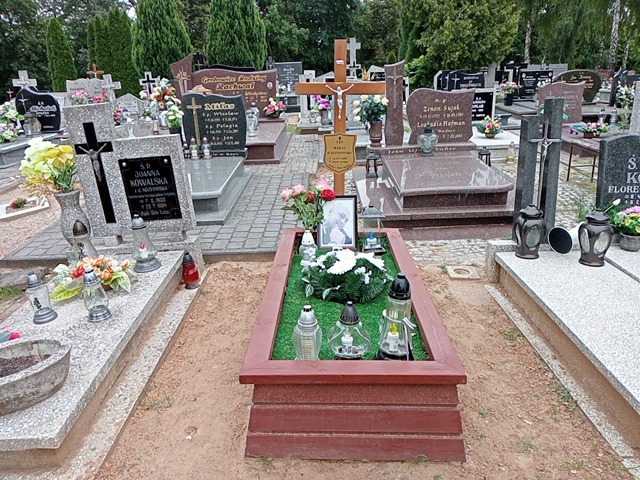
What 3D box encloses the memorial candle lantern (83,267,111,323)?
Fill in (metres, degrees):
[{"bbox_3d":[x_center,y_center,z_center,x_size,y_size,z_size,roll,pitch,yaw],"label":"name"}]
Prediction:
[{"bbox_3d":[-1.228,0.289,2.812,0.130,0.285,0.130,-6,20,0],"label":"memorial candle lantern"}]

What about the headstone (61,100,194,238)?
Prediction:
[{"bbox_3d":[-1.423,-0.536,3.968,0.820,0.987,0.090,-5,18,1],"label":"headstone"}]

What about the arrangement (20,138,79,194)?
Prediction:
[{"bbox_3d":[-1.684,-0.461,3.200,0.320,0.345,0.310,-4,18,-10],"label":"arrangement"}]

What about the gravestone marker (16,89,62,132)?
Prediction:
[{"bbox_3d":[-3.983,-1.840,7.300,0.600,0.630,0.130,-1,17,0],"label":"gravestone marker"}]

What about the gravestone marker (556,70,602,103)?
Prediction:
[{"bbox_3d":[5.422,-3.176,10.794,0.958,0.693,0.100,-3,18,0],"label":"gravestone marker"}]

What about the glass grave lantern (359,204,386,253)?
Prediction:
[{"bbox_3d":[0.382,-0.083,3.680,0.175,0.325,0.175,-1,18,0],"label":"glass grave lantern"}]

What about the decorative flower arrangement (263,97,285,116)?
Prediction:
[{"bbox_3d":[-0.722,-2.140,8.300,0.380,0.360,0.340,-1,17,0],"label":"decorative flower arrangement"}]

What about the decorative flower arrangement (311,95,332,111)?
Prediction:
[{"bbox_3d":[0.027,-2.429,9.200,0.380,0.310,0.330,-1,17,0],"label":"decorative flower arrangement"}]

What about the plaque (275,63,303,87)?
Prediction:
[{"bbox_3d":[-0.871,-4.375,14.072,0.760,0.837,0.100,-3,18,0],"label":"plaque"}]

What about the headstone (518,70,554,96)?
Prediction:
[{"bbox_3d":[4.256,-3.070,10.200,0.670,0.530,0.130,-1,17,0],"label":"headstone"}]

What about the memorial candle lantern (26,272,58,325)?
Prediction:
[{"bbox_3d":[-1.535,0.306,2.827,0.137,0.273,0.137,-7,18,1],"label":"memorial candle lantern"}]

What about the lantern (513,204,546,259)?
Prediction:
[{"bbox_3d":[1.368,-0.056,3.380,0.200,0.330,0.200,-1,17,0],"label":"lantern"}]

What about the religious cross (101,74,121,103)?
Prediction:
[{"bbox_3d":[-4.321,-3.059,10.880,0.430,0.783,0.110,-6,18,1],"label":"religious cross"}]

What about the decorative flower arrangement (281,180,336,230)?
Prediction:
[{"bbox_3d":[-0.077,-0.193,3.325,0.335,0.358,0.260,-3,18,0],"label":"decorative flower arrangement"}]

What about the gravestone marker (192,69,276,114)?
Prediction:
[{"bbox_3d":[-1.688,-2.858,10.100,1.660,0.920,0.140,-1,18,2],"label":"gravestone marker"}]

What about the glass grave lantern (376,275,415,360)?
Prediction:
[{"bbox_3d":[0.338,0.330,2.270,0.170,0.390,0.170,-1,18,0],"label":"glass grave lantern"}]

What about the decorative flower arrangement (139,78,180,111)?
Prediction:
[{"bbox_3d":[-2.534,-2.305,8.200,0.600,0.500,0.480,-1,18,0],"label":"decorative flower arrangement"}]

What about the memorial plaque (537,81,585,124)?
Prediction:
[{"bbox_3d":[3.599,-2.038,7.700,0.660,0.610,0.130,-1,17,0],"label":"memorial plaque"}]

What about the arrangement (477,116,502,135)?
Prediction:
[{"bbox_3d":[2.988,-1.986,9.100,0.470,0.380,0.400,-1,18,0],"label":"arrangement"}]

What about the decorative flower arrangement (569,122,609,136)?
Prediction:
[{"bbox_3d":[3.580,-1.453,6.870,0.470,0.196,0.290,-3,18,0],"label":"decorative flower arrangement"}]

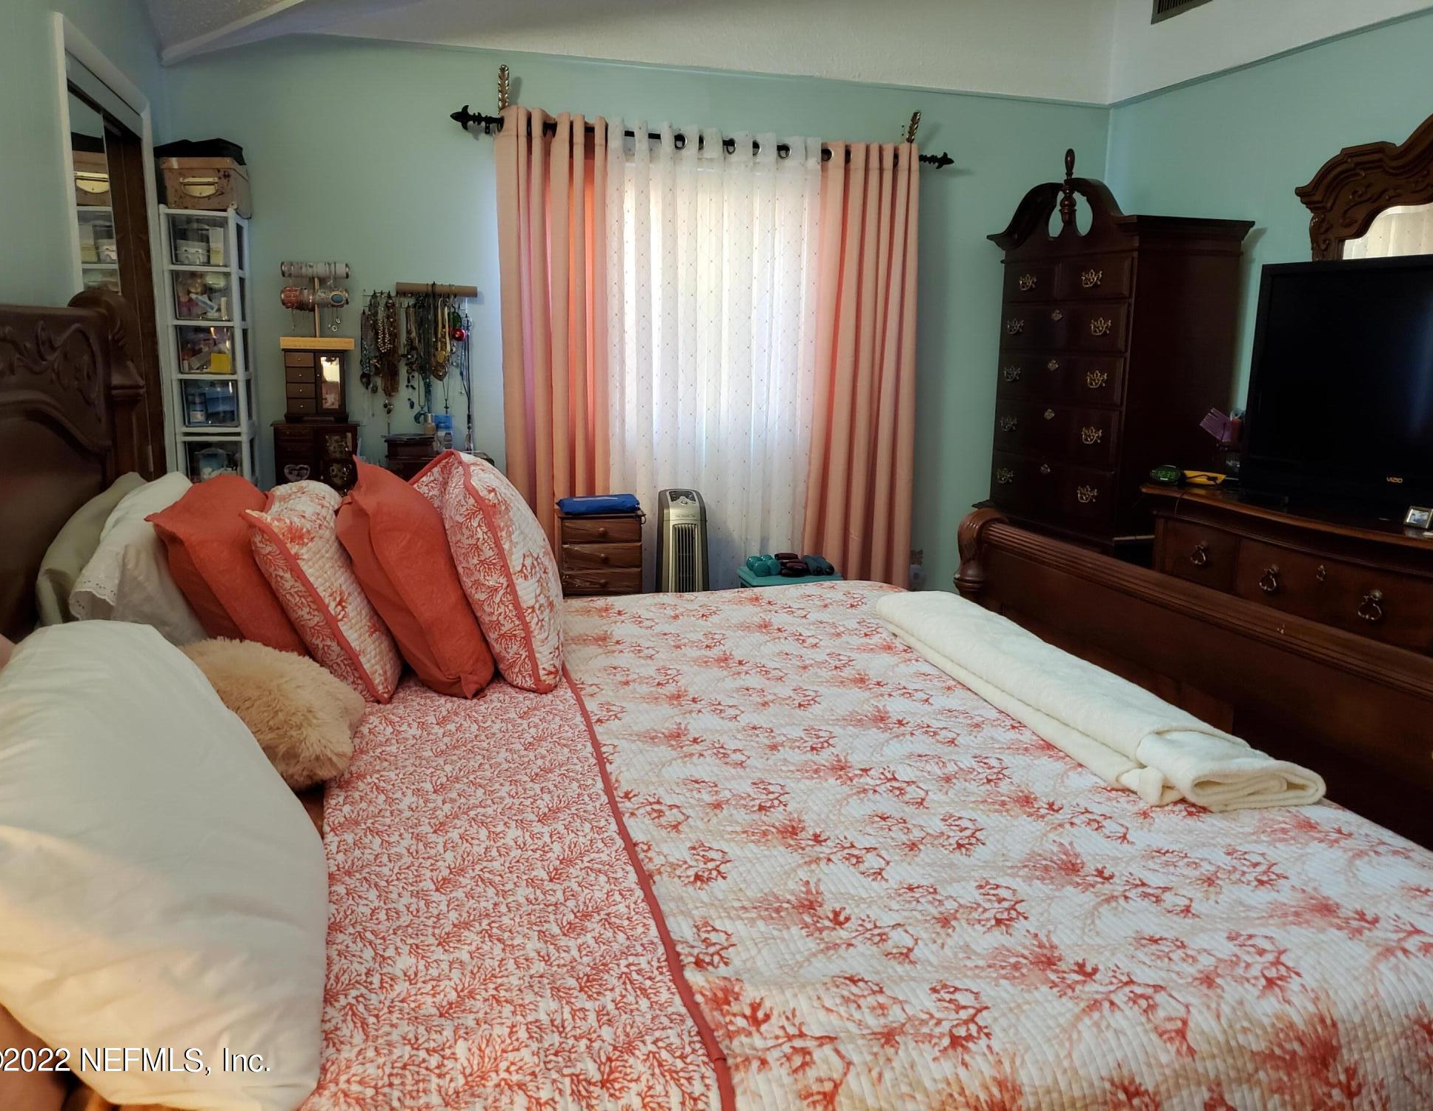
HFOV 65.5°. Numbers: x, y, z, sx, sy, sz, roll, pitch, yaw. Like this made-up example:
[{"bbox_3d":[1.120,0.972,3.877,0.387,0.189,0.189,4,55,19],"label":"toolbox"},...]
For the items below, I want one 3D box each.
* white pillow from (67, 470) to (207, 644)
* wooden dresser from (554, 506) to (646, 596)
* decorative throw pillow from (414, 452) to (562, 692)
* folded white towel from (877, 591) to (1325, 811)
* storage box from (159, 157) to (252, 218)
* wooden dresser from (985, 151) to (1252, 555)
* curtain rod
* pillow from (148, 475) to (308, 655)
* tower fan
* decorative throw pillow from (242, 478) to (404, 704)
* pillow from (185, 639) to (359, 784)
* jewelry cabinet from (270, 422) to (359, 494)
[{"bbox_3d":[-1.104,0.051,2.316,0.160,0.460,0.640,-37,19,-7],"label":"white pillow"},{"bbox_3d":[-0.454,0.210,4.300,0.300,0.760,0.280,-2,12,-16],"label":"wooden dresser"},{"bbox_3d":[-0.498,0.000,2.446,0.180,0.480,0.570,-19,16,-12],"label":"decorative throw pillow"},{"bbox_3d":[0.659,0.242,2.355,0.300,0.080,1.280,-1,11,-13],"label":"folded white towel"},{"bbox_3d":[-1.736,-1.243,3.768,0.215,0.160,0.340,-2,12,-16],"label":"storage box"},{"bbox_3d":[1.521,-0.491,4.510,0.500,2.150,0.980,-2,12,-16],"label":"wooden dresser"},{"bbox_3d":[0.015,-1.605,4.308,2.000,0.090,0.095,-1,11,-17],"label":"curtain rod"},{"bbox_3d":[-0.982,0.054,2.343,0.170,0.460,0.610,-33,18,-8],"label":"pillow"},{"bbox_3d":[-0.134,0.150,4.385,0.215,0.850,0.210,-2,12,-16],"label":"tower fan"},{"bbox_3d":[-0.820,0.050,2.359,0.170,0.460,0.580,-32,18,-9],"label":"decorative throw pillow"},{"bbox_3d":[-0.801,0.243,1.893,0.400,0.160,0.410,7,22,-20],"label":"pillow"},{"bbox_3d":[-1.455,-0.308,4.063,0.285,0.370,0.210,-2,12,-16],"label":"jewelry cabinet"}]

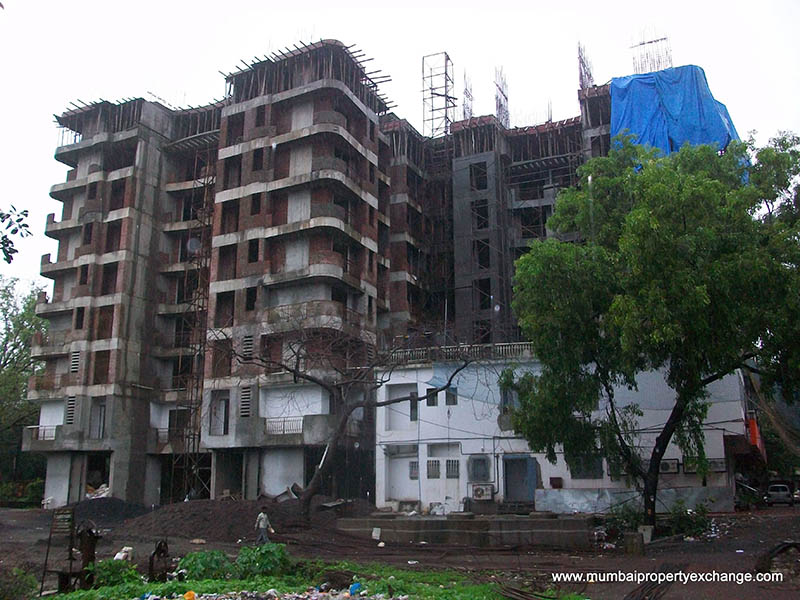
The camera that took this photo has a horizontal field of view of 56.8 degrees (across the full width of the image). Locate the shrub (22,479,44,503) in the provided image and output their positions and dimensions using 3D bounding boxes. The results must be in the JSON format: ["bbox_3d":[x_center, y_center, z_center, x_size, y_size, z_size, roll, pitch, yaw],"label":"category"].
[{"bbox_3d":[-26.865,14.033,54.207,1.910,1.840,1.800,0,-14,0],"label":"shrub"}]

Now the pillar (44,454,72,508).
[{"bbox_3d":[-22.921,12.126,49.764,2.000,3.800,0.600,-7,-15,27],"label":"pillar"}]

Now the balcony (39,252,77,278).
[{"bbox_3d":[-24.045,-2.561,53.328,3.900,1.550,1.600,-7,-15,27],"label":"balcony"}]

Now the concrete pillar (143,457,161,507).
[{"bbox_3d":[-16.696,12.276,50.012,1.200,3.440,0.550,-7,-15,27],"label":"concrete pillar"}]

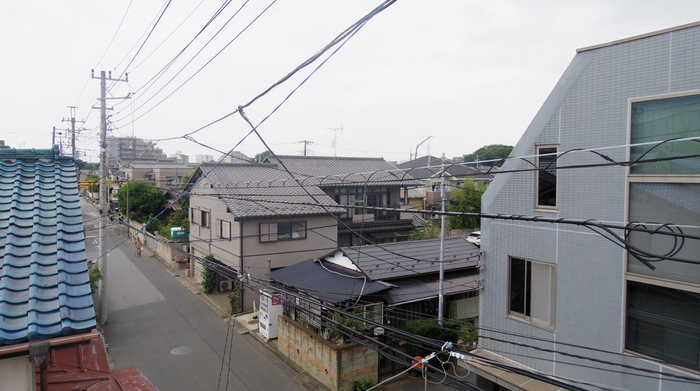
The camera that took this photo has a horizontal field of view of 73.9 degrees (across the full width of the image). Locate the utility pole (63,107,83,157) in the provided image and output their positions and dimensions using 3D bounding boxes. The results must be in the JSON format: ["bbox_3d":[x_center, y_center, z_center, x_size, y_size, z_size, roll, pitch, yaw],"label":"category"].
[{"bbox_3d":[-24.907,-1.497,41.935,1.700,13.200,0.600,-1,3,-32],"label":"utility pole"}]

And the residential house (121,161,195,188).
[{"bbox_3d":[-28.775,-0.519,69.673,9.500,8.800,9.500,-1,3,-32],"label":"residential house"}]

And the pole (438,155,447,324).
[{"bbox_3d":[3.405,2.422,17.231,0.180,7.800,0.180,-1,3,-32],"label":"pole"}]

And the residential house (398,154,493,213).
[{"bbox_3d":[9.539,-0.055,52.498,10.400,8.950,9.200,-1,3,-32],"label":"residential house"}]

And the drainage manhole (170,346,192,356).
[{"bbox_3d":[-6.731,6.230,18.601,0.780,0.050,0.780,-1,3,-32],"label":"drainage manhole"}]

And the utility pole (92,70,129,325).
[{"bbox_3d":[-11.287,0.119,21.878,1.450,11.850,0.500,-1,3,-32],"label":"utility pole"}]

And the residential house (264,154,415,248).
[{"bbox_3d":[-1.193,1.043,39.219,12.100,8.600,11.500,-1,3,-32],"label":"residential house"}]

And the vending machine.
[{"bbox_3d":[-3.401,5.136,20.193,0.710,1.810,1.020,-1,3,-32],"label":"vending machine"}]

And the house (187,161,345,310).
[{"bbox_3d":[-5.891,1.905,29.202,6.250,7.700,11.300,-1,3,-32],"label":"house"}]

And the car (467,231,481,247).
[{"bbox_3d":[12.987,4.298,44.875,4.200,1.550,1.700,-1,3,-32],"label":"car"}]

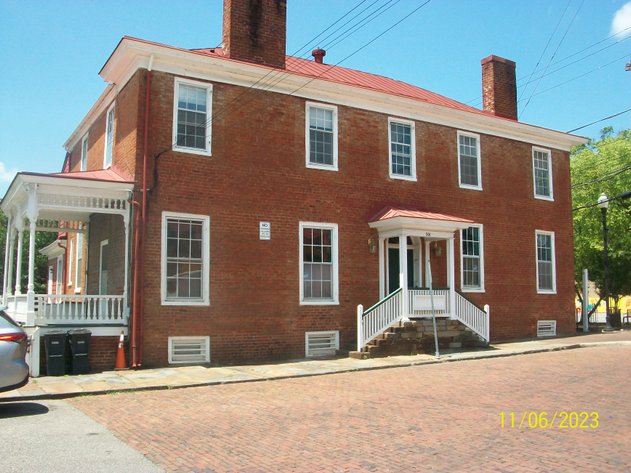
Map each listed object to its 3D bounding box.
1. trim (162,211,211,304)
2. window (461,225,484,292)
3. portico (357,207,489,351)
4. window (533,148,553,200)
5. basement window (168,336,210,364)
[{"bbox_3d":[-3.074,0.551,14.729,1.180,2.200,0.150,3,-7,-31],"label":"trim"},{"bbox_3d":[4.964,0.681,19.755,1.110,2.190,0.140,4,-7,-31],"label":"window"},{"bbox_3d":[2.912,1.172,17.399,4.804,4.180,1.496,3,-7,-31],"label":"portico"},{"bbox_3d":[8.041,-2.204,21.941,1.030,1.850,0.140,4,-7,-31],"label":"window"},{"bbox_3d":[-2.982,2.693,14.690,1.020,0.635,0.110,4,-7,-31],"label":"basement window"}]

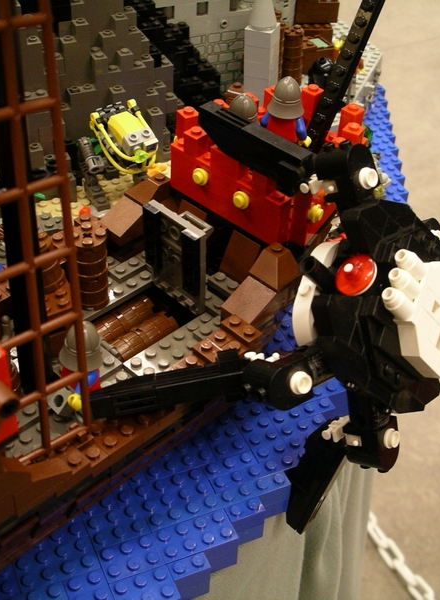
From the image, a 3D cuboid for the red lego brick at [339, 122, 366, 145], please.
[{"bbox_3d":[0.059,-0.073,0.382,0.008,0.011,0.008,27,46,25],"label":"red lego brick"}]

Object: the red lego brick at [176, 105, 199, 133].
[{"bbox_3d":[-0.014,-0.081,0.387,0.008,0.011,0.008,-24,47,-29],"label":"red lego brick"}]

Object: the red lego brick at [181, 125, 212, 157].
[{"bbox_3d":[-0.010,-0.070,0.377,0.008,0.011,0.008,33,50,29],"label":"red lego brick"}]

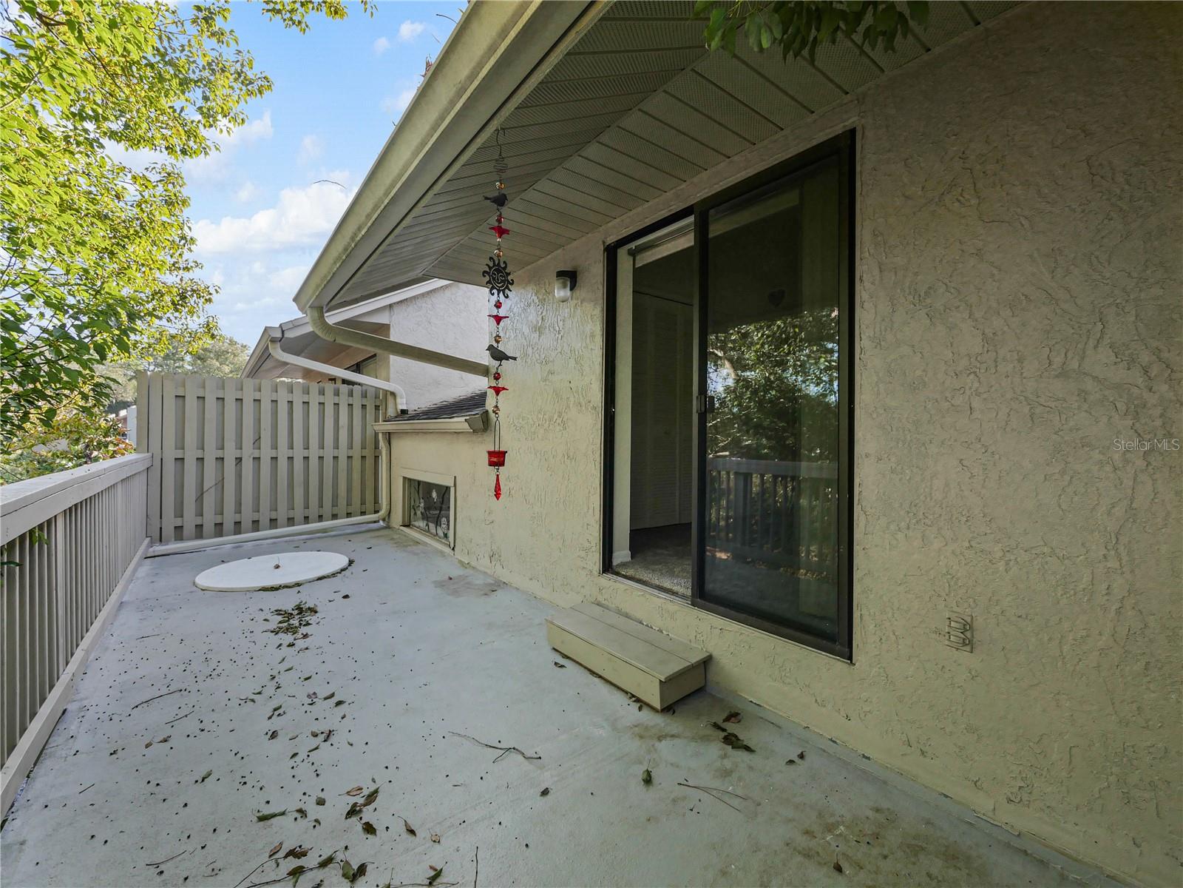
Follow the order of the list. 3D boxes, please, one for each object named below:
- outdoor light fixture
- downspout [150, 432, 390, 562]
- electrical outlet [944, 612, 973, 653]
[{"bbox_3d":[-0.170,-1.025,3.144,0.130,0.207,0.102,0,1,-39],"label":"outdoor light fixture"},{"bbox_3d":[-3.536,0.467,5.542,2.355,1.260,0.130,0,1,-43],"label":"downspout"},{"bbox_3d":[1.200,0.611,1.560,0.020,0.114,0.071,0,1,-39],"label":"electrical outlet"}]

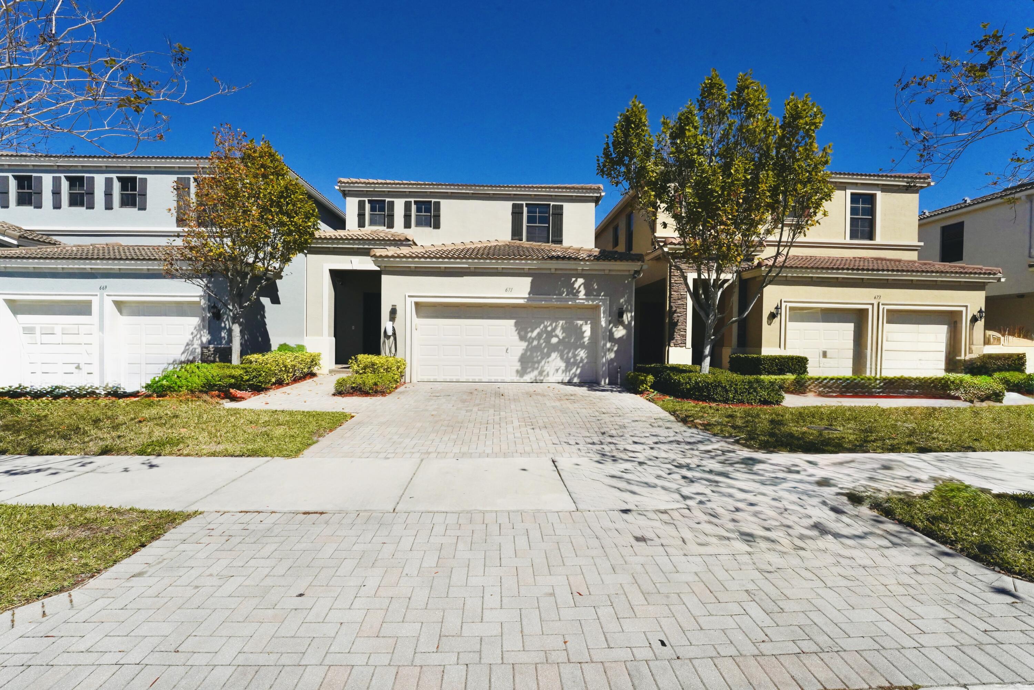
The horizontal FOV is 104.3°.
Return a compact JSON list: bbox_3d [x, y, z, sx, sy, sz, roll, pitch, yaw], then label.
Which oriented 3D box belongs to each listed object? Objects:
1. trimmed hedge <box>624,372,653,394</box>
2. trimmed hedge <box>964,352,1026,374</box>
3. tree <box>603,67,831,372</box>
[{"bbox_3d":[2.900,0.909,9.870,0.630,0.480,0.600,1,1,-4],"label":"trimmed hedge"},{"bbox_3d":[12.939,0.777,10.963,1.200,0.930,0.650,1,1,-4],"label":"trimmed hedge"},{"bbox_3d":[4.541,-2.483,9.221,5.250,7.410,4.850,1,1,-4],"label":"tree"}]

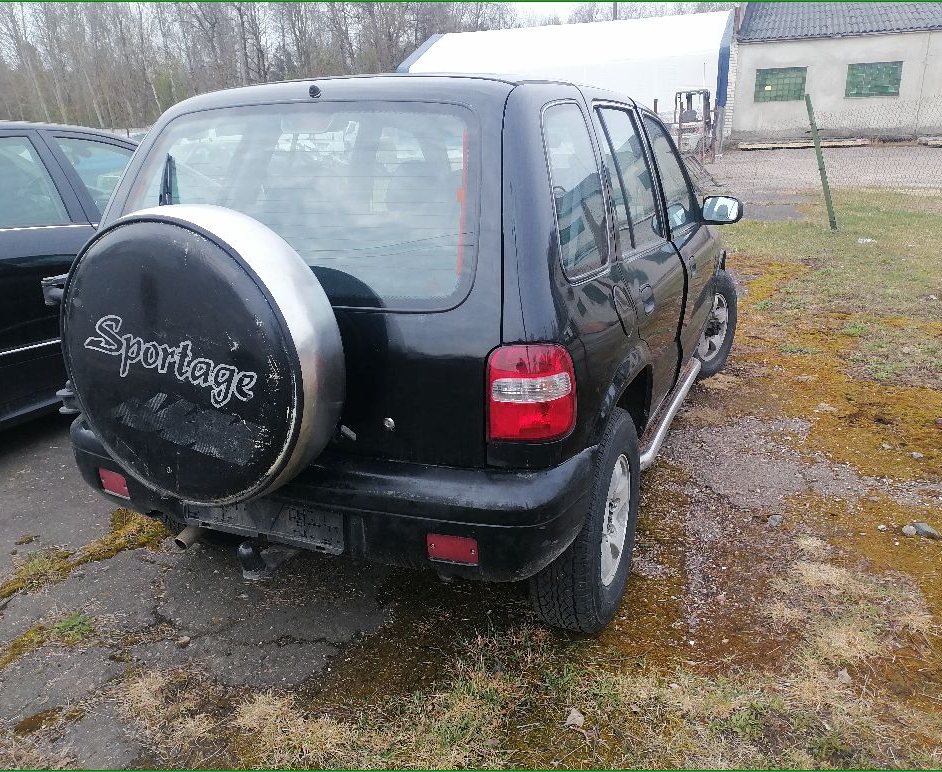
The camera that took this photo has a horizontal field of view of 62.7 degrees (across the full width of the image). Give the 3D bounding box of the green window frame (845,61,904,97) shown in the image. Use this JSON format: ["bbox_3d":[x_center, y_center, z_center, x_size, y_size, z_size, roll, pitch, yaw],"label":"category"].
[{"bbox_3d":[13.581,-10.299,26.000,1.680,1.080,0.120,4,20,19],"label":"green window frame"}]

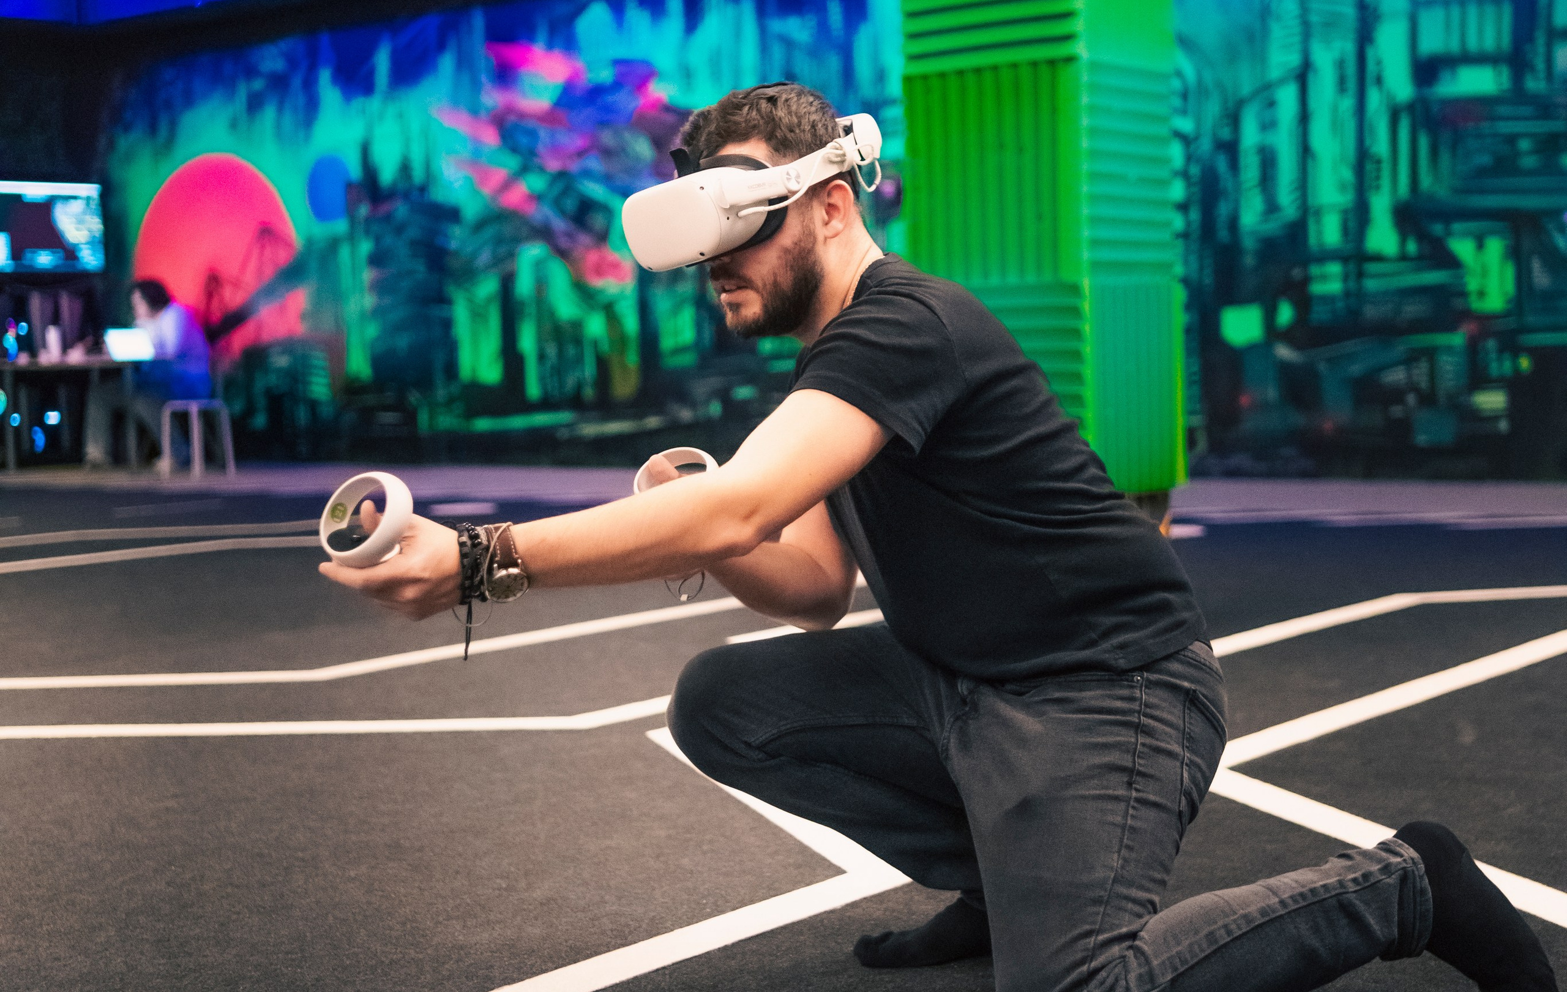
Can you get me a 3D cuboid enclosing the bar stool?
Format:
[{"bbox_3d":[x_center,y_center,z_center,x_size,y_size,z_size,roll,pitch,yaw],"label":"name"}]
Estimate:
[{"bbox_3d":[-3.800,-0.362,14.800,0.380,0.500,0.380,2,5,44],"label":"bar stool"}]

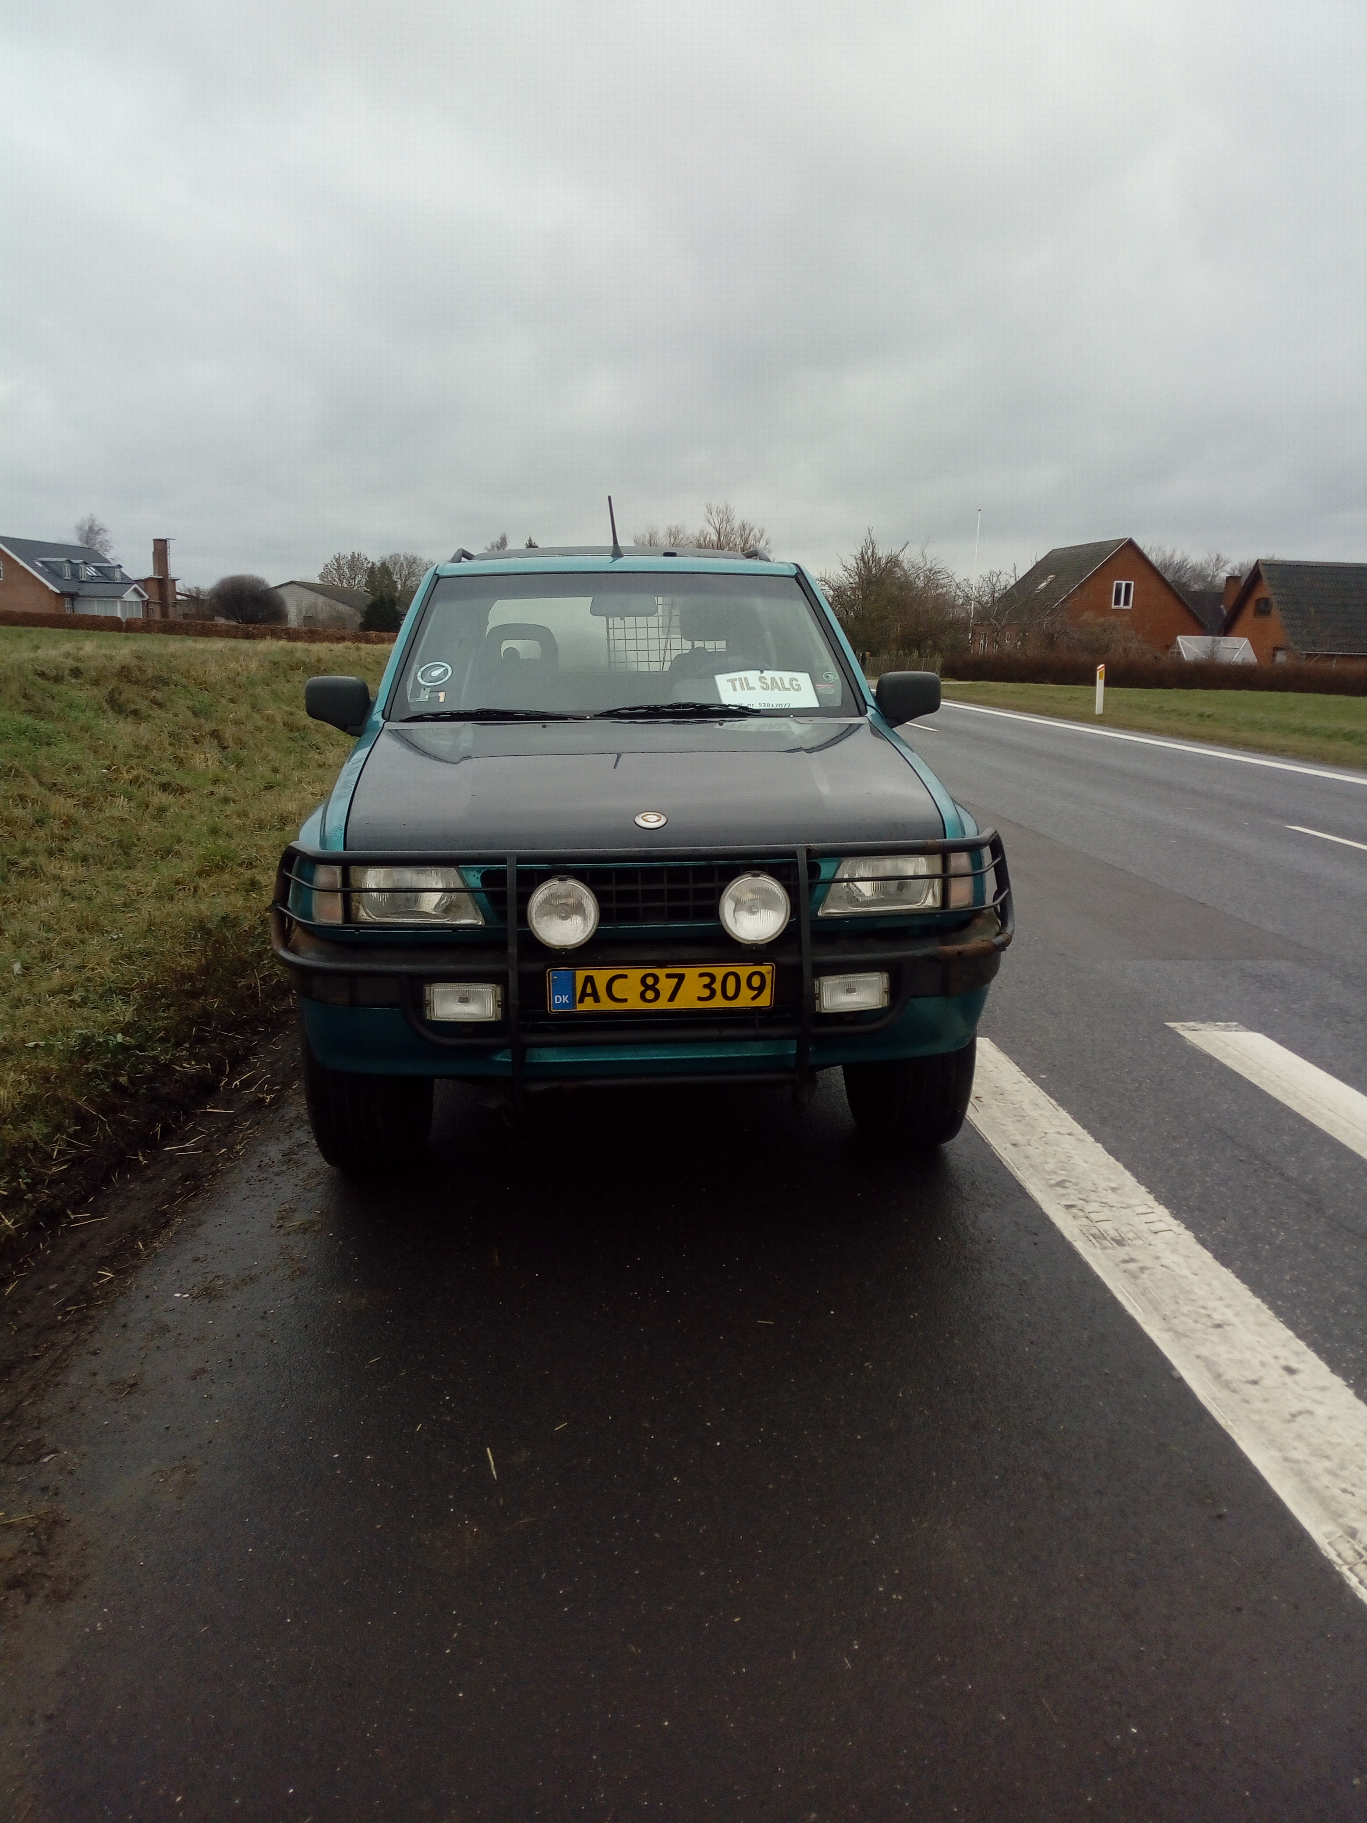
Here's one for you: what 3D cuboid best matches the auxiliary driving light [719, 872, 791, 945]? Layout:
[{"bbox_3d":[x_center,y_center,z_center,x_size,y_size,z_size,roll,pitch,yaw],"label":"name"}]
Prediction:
[{"bbox_3d":[0.166,-0.006,3.279,0.164,0.168,0.085,-1,12,-5],"label":"auxiliary driving light"}]

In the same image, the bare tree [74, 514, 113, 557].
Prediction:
[{"bbox_3d":[-53.971,-31.120,130.000,4.500,10.286,4.500,0,12,0],"label":"bare tree"}]

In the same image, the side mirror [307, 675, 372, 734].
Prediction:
[{"bbox_3d":[-1.071,-0.641,4.427,0.204,0.172,0.125,-1,12,-5],"label":"side mirror"}]

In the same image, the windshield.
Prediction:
[{"bbox_3d":[-0.203,-0.910,4.689,1.490,0.110,0.680,-1,55,-5],"label":"windshield"}]

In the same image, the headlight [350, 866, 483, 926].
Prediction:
[{"bbox_3d":[-0.629,-0.037,3.350,0.318,0.138,0.140,-1,11,-5],"label":"headlight"}]

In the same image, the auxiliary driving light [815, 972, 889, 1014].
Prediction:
[{"bbox_3d":[0.398,0.192,3.341,0.171,0.085,0.075,-1,12,-5],"label":"auxiliary driving light"}]

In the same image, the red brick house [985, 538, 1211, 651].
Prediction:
[{"bbox_3d":[19.896,-14.991,70.746,8.300,6.400,8.600,0,11,-10],"label":"red brick house"}]

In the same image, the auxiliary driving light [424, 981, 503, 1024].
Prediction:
[{"bbox_3d":[-0.495,0.206,3.210,0.172,0.092,0.080,-1,11,-5],"label":"auxiliary driving light"}]

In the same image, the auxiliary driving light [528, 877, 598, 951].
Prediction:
[{"bbox_3d":[-0.270,0.001,3.220,0.161,0.162,0.095,-1,11,-5],"label":"auxiliary driving light"}]

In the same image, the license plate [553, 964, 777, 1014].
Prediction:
[{"bbox_3d":[-0.049,0.175,3.210,0.515,0.122,0.015,-1,32,-5],"label":"license plate"}]

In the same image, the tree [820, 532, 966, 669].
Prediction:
[{"bbox_3d":[9.098,-13.414,62.000,6.300,6.300,6.000,2,10,0],"label":"tree"}]

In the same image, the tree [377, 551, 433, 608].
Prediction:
[{"bbox_3d":[-25.065,-28.581,130.000,6.300,8.200,6.300,2,10,0],"label":"tree"}]

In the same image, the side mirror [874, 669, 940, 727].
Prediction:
[{"bbox_3d":[0.723,-0.684,4.576,0.206,0.169,0.125,-1,12,-5],"label":"side mirror"}]

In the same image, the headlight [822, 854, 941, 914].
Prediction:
[{"bbox_3d":[0.479,-0.064,3.430,0.310,0.138,0.140,-1,11,-5],"label":"headlight"}]

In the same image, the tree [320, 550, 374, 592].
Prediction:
[{"bbox_3d":[-34.202,-32.605,145.000,6.500,8.133,6.500,0,12,0],"label":"tree"}]

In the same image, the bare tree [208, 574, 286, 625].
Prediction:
[{"bbox_3d":[-27.629,-19.426,90.000,4.900,3.606,4.900,0,12,0],"label":"bare tree"}]

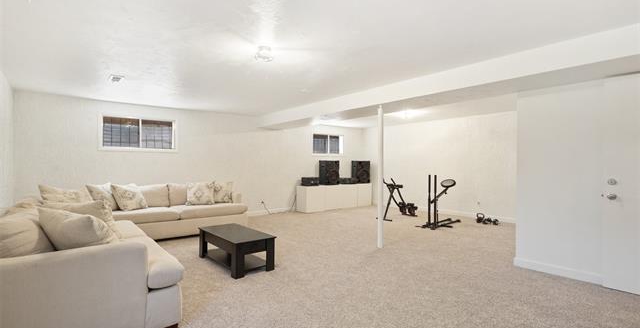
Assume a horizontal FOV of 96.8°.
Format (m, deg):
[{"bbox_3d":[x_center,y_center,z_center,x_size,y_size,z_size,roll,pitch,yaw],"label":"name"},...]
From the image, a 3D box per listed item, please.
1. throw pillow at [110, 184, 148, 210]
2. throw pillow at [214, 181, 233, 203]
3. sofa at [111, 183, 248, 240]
[{"bbox_3d":[-3.007,0.538,4.500,0.160,0.430,0.460,-27,-13,27],"label":"throw pillow"},{"bbox_3d":[-1.849,0.562,5.420,0.450,0.420,0.150,0,-12,-40],"label":"throw pillow"},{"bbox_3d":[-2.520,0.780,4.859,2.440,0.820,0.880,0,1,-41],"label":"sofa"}]

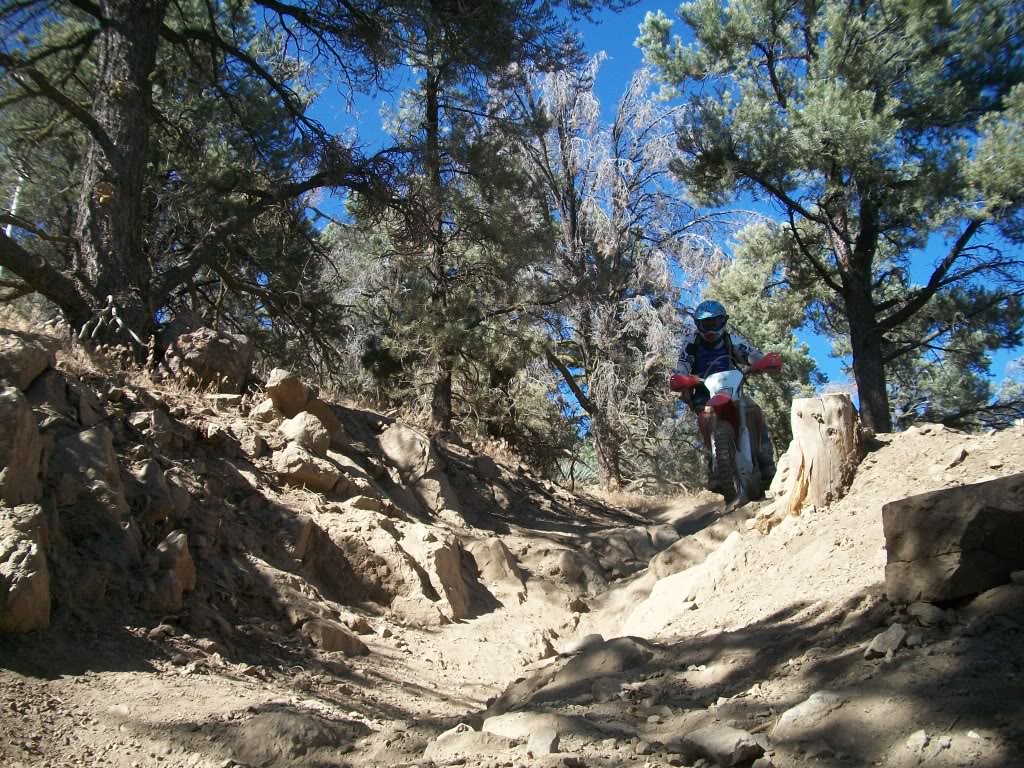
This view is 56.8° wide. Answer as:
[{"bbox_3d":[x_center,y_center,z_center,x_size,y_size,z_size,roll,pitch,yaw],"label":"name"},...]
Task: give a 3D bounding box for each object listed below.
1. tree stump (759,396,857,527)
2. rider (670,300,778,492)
[{"bbox_3d":[1.939,0.510,6.150,0.620,0.840,0.520,-3,-8,18],"label":"tree stump"},{"bbox_3d":[1.571,0.092,7.000,0.780,1.360,0.800,-4,-9,24],"label":"rider"}]

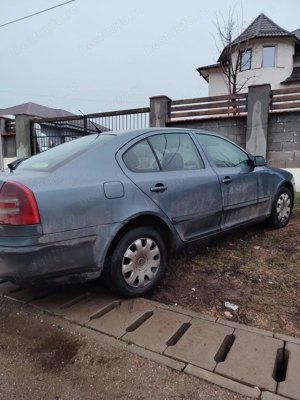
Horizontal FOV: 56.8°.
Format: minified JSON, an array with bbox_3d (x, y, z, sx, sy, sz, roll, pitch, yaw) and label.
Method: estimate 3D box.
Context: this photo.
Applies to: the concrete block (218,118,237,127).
[{"bbox_3d":[1.857,-1.812,6.540,0.390,0.195,0.190,3,7,25],"label":"concrete block"}]

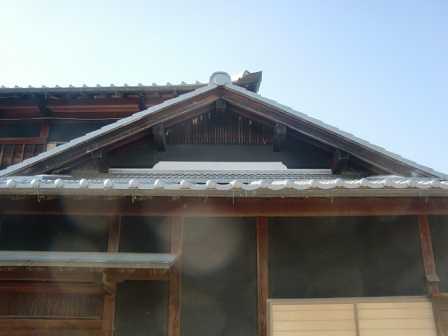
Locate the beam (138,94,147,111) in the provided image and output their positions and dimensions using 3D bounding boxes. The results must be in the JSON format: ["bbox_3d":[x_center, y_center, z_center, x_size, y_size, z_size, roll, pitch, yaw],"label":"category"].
[{"bbox_3d":[-1.550,-1.170,9.530,0.120,0.190,0.550,0,-21,0],"label":"beam"}]

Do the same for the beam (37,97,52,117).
[{"bbox_3d":[-3.450,-1.170,9.530,0.130,0.190,0.550,0,-21,0],"label":"beam"}]

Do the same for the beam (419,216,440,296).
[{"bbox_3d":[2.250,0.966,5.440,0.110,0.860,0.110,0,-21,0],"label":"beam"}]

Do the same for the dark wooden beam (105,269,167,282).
[{"bbox_3d":[-0.935,1.165,5.340,0.700,0.150,0.110,0,-21,0],"label":"dark wooden beam"}]

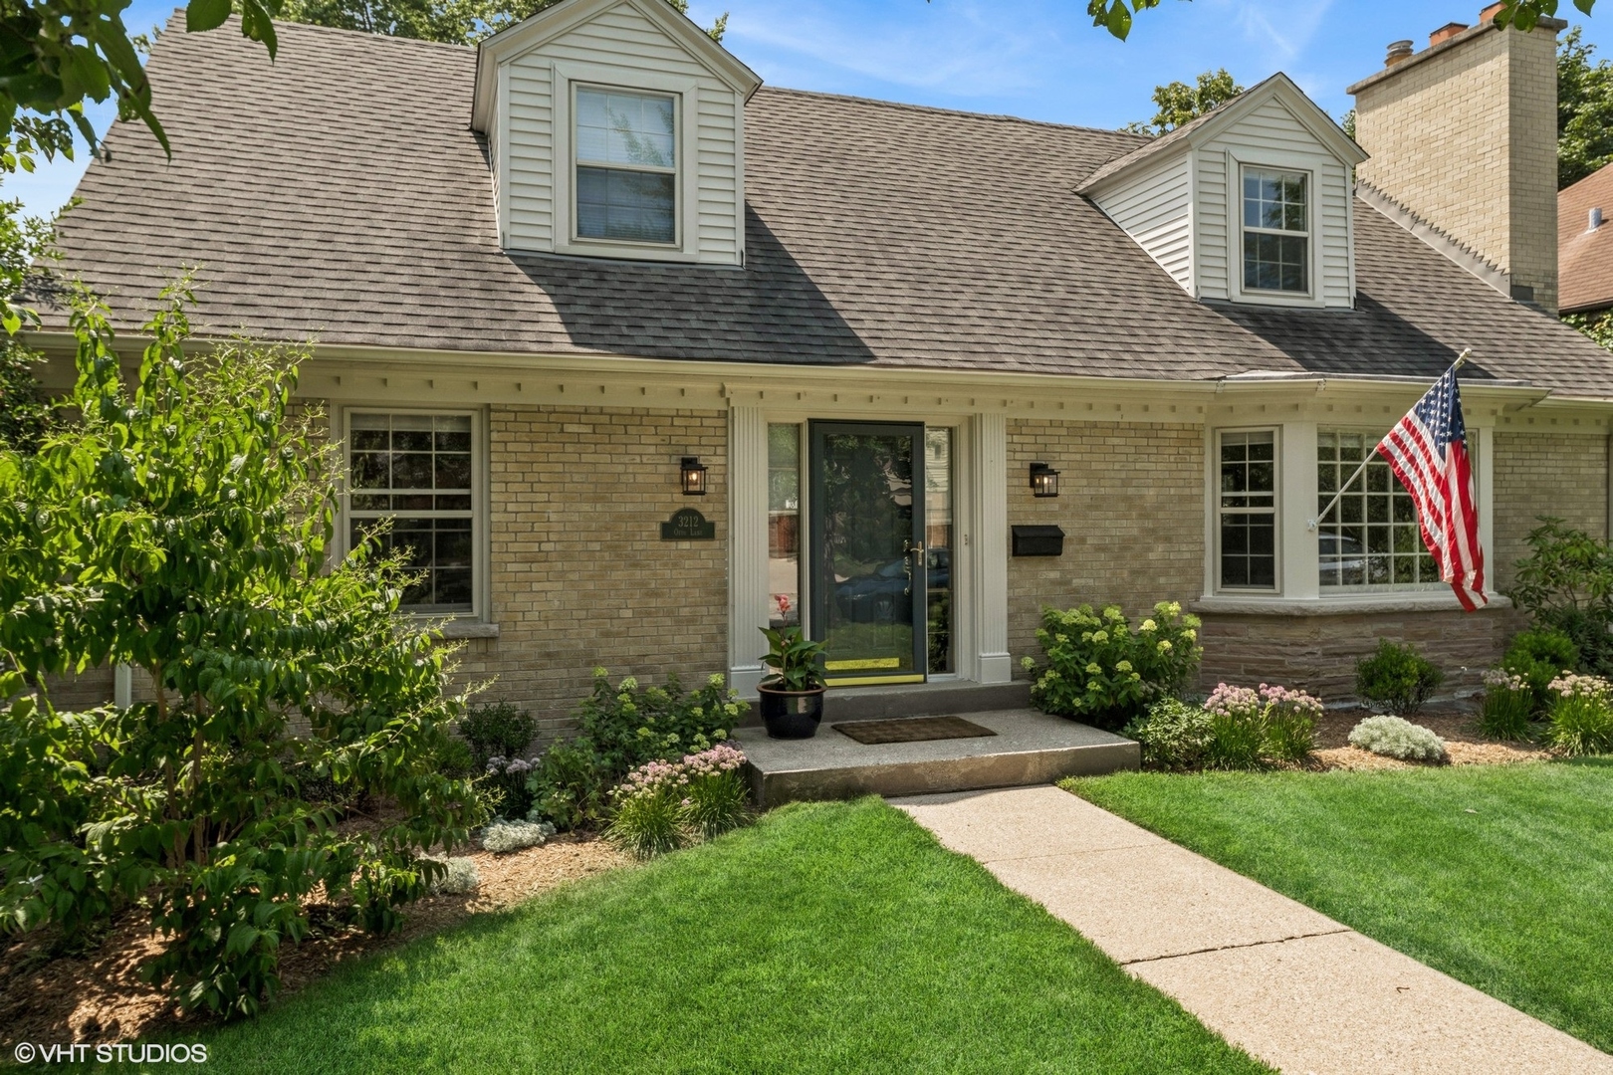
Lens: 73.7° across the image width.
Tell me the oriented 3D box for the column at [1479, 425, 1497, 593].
[{"bbox_3d":[5.939,-0.245,9.479,0.200,1.430,0.160,0,0,-17],"label":"column"}]

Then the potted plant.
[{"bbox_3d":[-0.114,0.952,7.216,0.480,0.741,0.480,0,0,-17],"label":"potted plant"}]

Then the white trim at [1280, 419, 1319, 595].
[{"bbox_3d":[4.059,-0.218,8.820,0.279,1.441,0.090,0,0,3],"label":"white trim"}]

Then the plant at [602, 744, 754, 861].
[{"bbox_3d":[-0.640,1.357,5.617,0.730,0.410,0.550,0,0,-17],"label":"plant"}]

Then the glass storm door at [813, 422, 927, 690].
[{"bbox_3d":[0.475,0.124,8.165,0.943,2.020,0.060,-1,0,-18],"label":"glass storm door"}]

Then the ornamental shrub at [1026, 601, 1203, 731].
[{"bbox_3d":[2.326,0.950,8.082,1.250,0.960,1.080,-1,0,-18],"label":"ornamental shrub"}]

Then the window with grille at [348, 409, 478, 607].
[{"bbox_3d":[-2.668,-0.156,7.288,0.837,1.400,0.100,0,0,-17],"label":"window with grille"}]

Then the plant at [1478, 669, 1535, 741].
[{"bbox_3d":[5.281,1.243,8.095,0.380,0.490,0.380,-1,0,-18],"label":"plant"}]

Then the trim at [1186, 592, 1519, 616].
[{"bbox_3d":[5.007,0.549,9.299,3.540,0.155,0.560,0,0,-17],"label":"trim"}]

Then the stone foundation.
[{"bbox_3d":[5.070,0.996,9.361,3.470,0.760,0.520,0,0,-17],"label":"stone foundation"}]

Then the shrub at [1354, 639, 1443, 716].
[{"bbox_3d":[4.750,1.124,8.640,0.580,0.610,0.580,-1,0,-18],"label":"shrub"}]

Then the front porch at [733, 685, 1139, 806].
[{"bbox_3d":[0.696,1.341,7.277,2.520,0.359,1.740,0,0,-17],"label":"front porch"}]

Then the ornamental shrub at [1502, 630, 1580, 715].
[{"bbox_3d":[6.157,1.112,9.033,0.600,0.690,0.600,-1,0,-18],"label":"ornamental shrub"}]

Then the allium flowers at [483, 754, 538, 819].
[{"bbox_3d":[-1.691,1.430,6.127,0.370,0.390,0.370,-1,1,-17],"label":"allium flowers"}]

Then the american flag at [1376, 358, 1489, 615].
[{"bbox_3d":[4.499,-0.349,7.780,0.220,1.700,0.780,-1,0,-18],"label":"american flag"}]

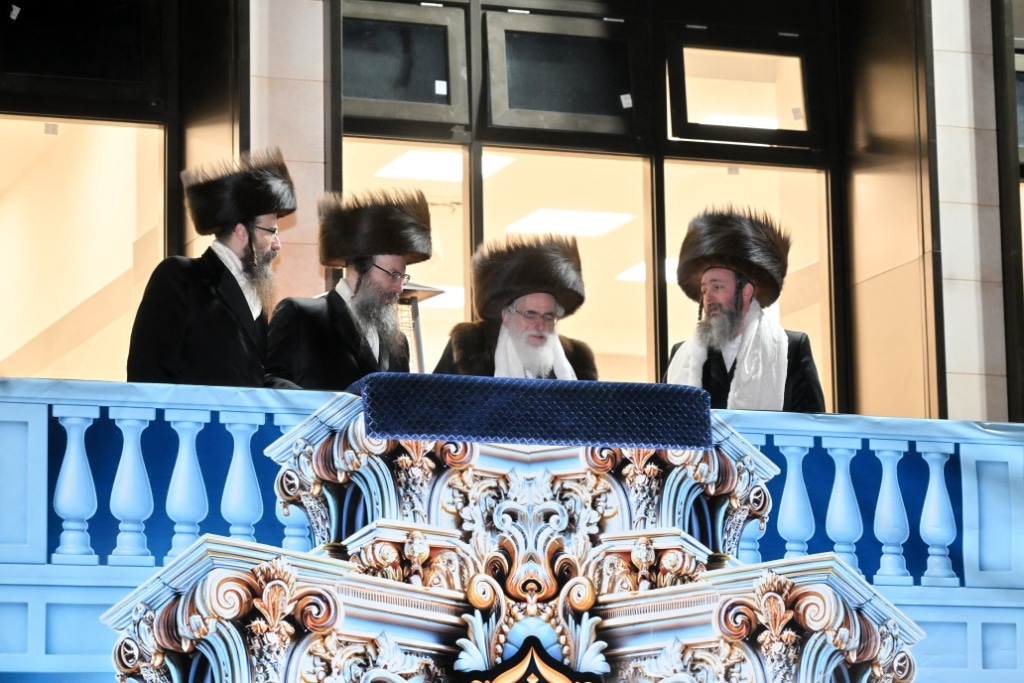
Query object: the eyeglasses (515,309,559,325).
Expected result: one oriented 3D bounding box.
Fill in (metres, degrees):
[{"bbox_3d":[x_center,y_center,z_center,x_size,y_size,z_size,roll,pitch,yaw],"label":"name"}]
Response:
[{"bbox_3d":[0.071,-0.086,11.350,0.142,0.050,0.135,10,-1,-22],"label":"eyeglasses"}]

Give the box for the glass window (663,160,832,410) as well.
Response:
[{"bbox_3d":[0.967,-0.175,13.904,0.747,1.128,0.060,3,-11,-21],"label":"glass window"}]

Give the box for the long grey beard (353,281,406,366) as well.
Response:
[{"bbox_3d":[-0.429,-0.061,11.050,0.130,0.250,0.160,5,-6,31],"label":"long grey beard"}]

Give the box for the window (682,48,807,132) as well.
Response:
[{"bbox_3d":[0.957,-1.036,14.026,0.555,0.334,0.050,3,-18,-21],"label":"window"}]

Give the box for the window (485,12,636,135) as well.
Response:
[{"bbox_3d":[0.226,-1.073,13.751,0.672,0.468,0.060,3,-18,-21],"label":"window"}]

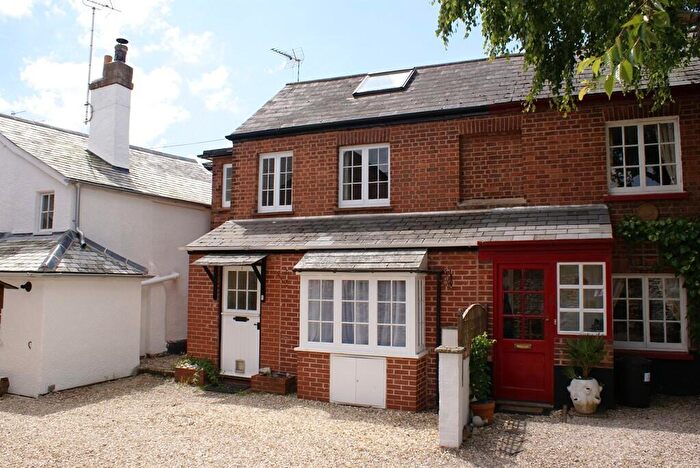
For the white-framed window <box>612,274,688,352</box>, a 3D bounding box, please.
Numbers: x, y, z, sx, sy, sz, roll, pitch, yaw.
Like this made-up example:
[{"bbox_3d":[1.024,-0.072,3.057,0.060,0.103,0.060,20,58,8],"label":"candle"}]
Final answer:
[{"bbox_3d":[4.376,1.144,7.748,0.993,1.111,0.082,-2,-6,21],"label":"white-framed window"}]

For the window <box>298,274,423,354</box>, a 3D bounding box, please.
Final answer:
[{"bbox_3d":[0.174,1.223,8.232,1.930,1.240,0.610,-1,-4,21],"label":"window"}]

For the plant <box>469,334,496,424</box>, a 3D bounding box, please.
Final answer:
[{"bbox_3d":[1.788,1.920,7.083,0.380,1.180,0.380,-1,-4,21],"label":"plant"}]

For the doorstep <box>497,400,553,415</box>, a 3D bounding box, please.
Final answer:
[{"bbox_3d":[2.408,2.398,7.274,0.738,0.102,0.266,-2,-6,21],"label":"doorstep"}]

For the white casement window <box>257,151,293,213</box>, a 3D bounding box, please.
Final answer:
[{"bbox_3d":[-1.498,-1.054,10.759,0.775,1.250,0.100,-1,-4,21],"label":"white casement window"}]

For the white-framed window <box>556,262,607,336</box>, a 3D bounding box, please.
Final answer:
[{"bbox_3d":[3.191,0.885,7.253,0.628,0.995,0.082,-2,-6,21],"label":"white-framed window"}]

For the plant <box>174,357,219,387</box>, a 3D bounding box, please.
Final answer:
[{"bbox_3d":[-2.615,2.356,9.101,0.647,0.420,0.410,-2,-6,21],"label":"plant"}]

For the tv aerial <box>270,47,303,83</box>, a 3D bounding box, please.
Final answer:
[{"bbox_3d":[-1.558,-4.316,13.097,1.000,0.910,0.360,4,-5,-42],"label":"tv aerial"}]

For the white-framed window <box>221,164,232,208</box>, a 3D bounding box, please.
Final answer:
[{"bbox_3d":[-2.836,-1.134,12.398,0.369,1.049,0.082,-2,-6,21],"label":"white-framed window"}]

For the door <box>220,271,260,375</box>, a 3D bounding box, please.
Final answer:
[{"bbox_3d":[-1.946,1.553,9.389,0.791,1.931,0.072,-2,-6,21],"label":"door"}]

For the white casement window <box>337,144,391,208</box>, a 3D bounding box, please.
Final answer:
[{"bbox_3d":[0.295,-1.096,10.084,1.030,1.200,0.100,-1,-4,21],"label":"white casement window"}]

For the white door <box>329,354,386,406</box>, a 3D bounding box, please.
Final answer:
[{"bbox_3d":[0.123,2.217,7.964,0.903,0.722,0.061,-2,-6,21],"label":"white door"}]

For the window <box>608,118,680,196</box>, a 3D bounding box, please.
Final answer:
[{"bbox_3d":[4.703,-1.234,8.425,1.040,1.200,0.100,-1,-4,21],"label":"window"}]

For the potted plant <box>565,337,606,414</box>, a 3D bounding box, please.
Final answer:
[{"bbox_3d":[3.062,1.829,6.828,0.470,0.957,0.461,-2,-6,21],"label":"potted plant"}]

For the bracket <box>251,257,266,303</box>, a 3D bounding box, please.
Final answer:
[{"bbox_3d":[-1.568,0.796,9.024,0.075,0.790,0.420,-1,-4,21],"label":"bracket"}]

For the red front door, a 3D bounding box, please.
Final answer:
[{"bbox_3d":[2.492,1.401,7.534,0.802,1.939,0.082,-2,-6,21],"label":"red front door"}]

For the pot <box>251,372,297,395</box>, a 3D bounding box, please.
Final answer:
[{"bbox_3d":[-1.276,2.500,8.801,0.640,0.235,0.360,-1,-4,21],"label":"pot"}]

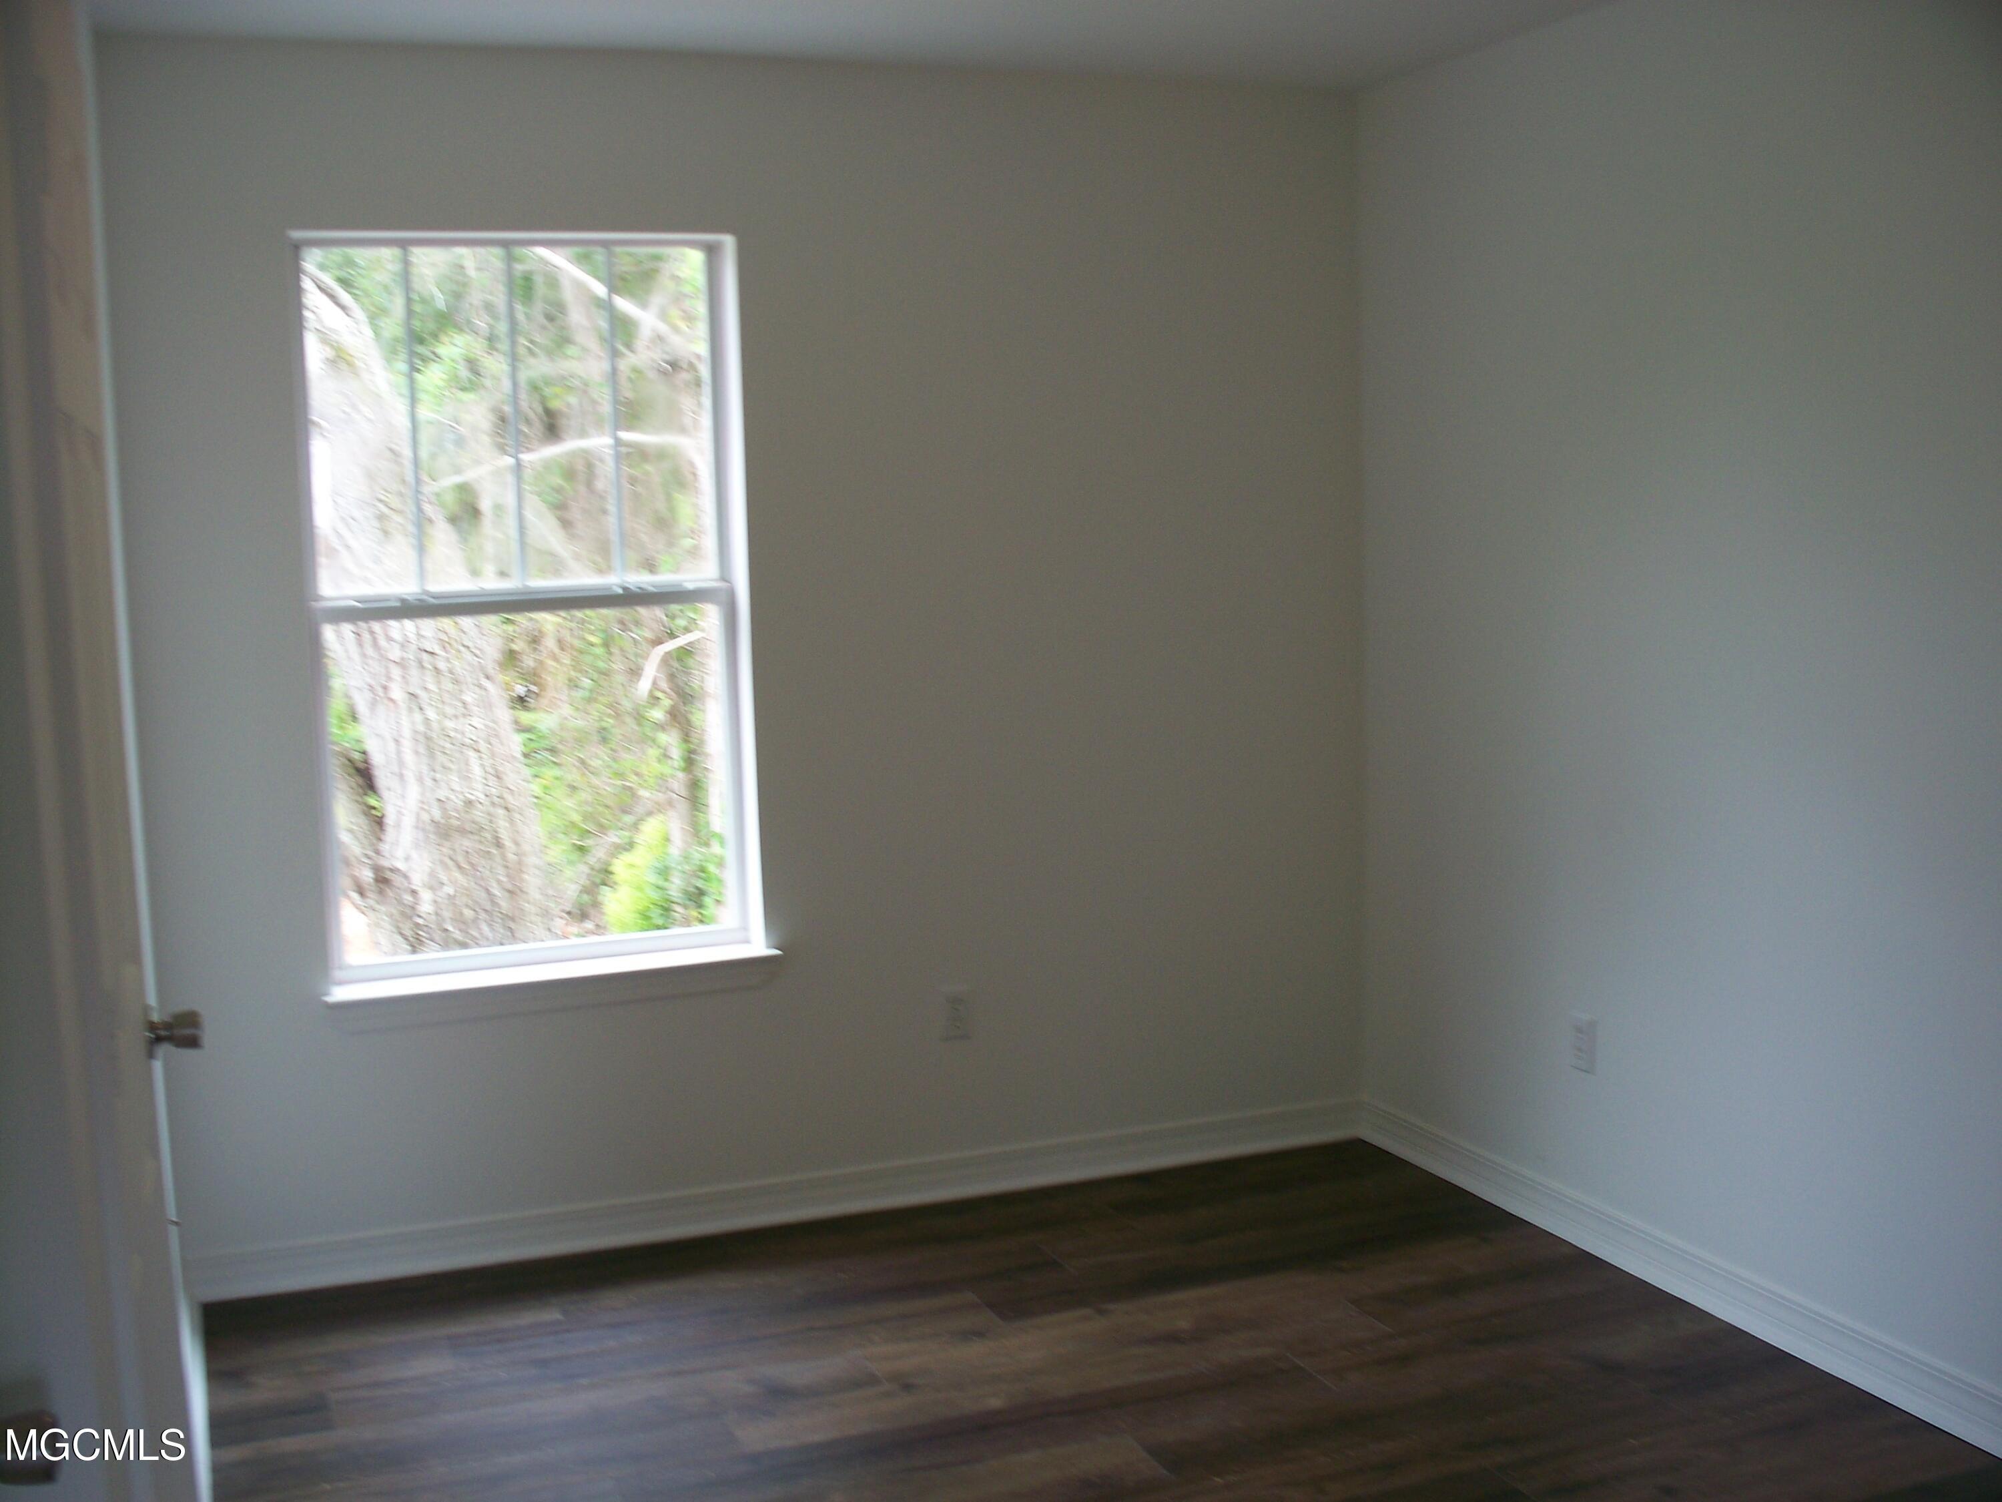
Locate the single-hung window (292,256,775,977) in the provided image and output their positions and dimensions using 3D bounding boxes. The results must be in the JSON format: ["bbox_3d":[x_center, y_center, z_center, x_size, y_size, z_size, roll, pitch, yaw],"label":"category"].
[{"bbox_3d":[-0.936,-0.285,4.187,0.867,1.462,0.110,-4,7,-21],"label":"single-hung window"}]

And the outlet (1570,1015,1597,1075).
[{"bbox_3d":[1.150,0.579,4.109,0.010,0.115,0.072,-4,7,-21],"label":"outlet"}]

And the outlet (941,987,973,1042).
[{"bbox_3d":[-0.096,0.577,4.551,0.072,0.115,0.010,-4,7,-21],"label":"outlet"}]

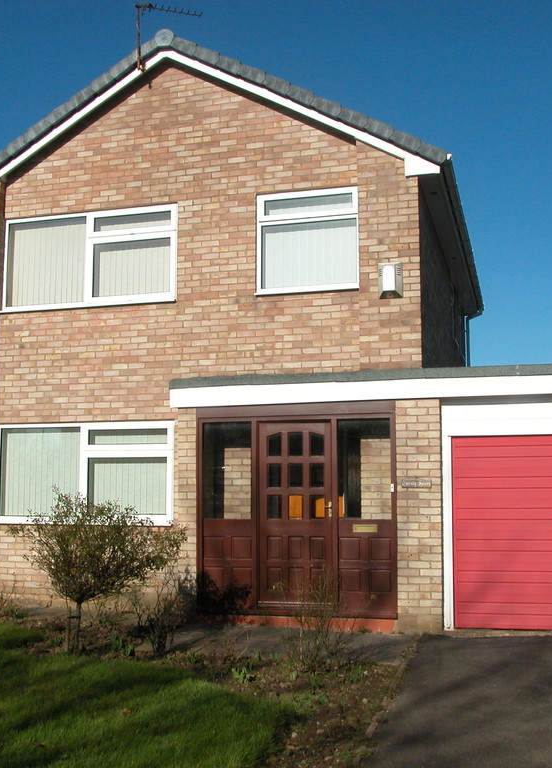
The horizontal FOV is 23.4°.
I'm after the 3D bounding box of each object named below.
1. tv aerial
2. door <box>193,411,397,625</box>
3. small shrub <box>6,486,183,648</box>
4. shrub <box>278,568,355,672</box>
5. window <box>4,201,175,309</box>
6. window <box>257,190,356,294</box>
[{"bbox_3d":[-1.295,-4.138,16.059,0.818,0.876,0.300,2,-7,-19],"label":"tv aerial"},{"bbox_3d":[0.211,1.319,13.858,2.176,2.191,0.120,-2,-7,20],"label":"door"},{"bbox_3d":[-1.655,1.701,12.156,1.620,1.490,1.450,-2,-7,20],"label":"small shrub"},{"bbox_3d":[0.328,1.921,10.885,0.620,0.820,0.600,0,-6,0],"label":"shrub"},{"bbox_3d":[-2.246,-1.491,16.093,2.325,1.165,0.100,-2,-7,20],"label":"window"},{"bbox_3d":[0.369,-1.610,15.168,1.215,1.167,0.100,-2,-7,20],"label":"window"}]

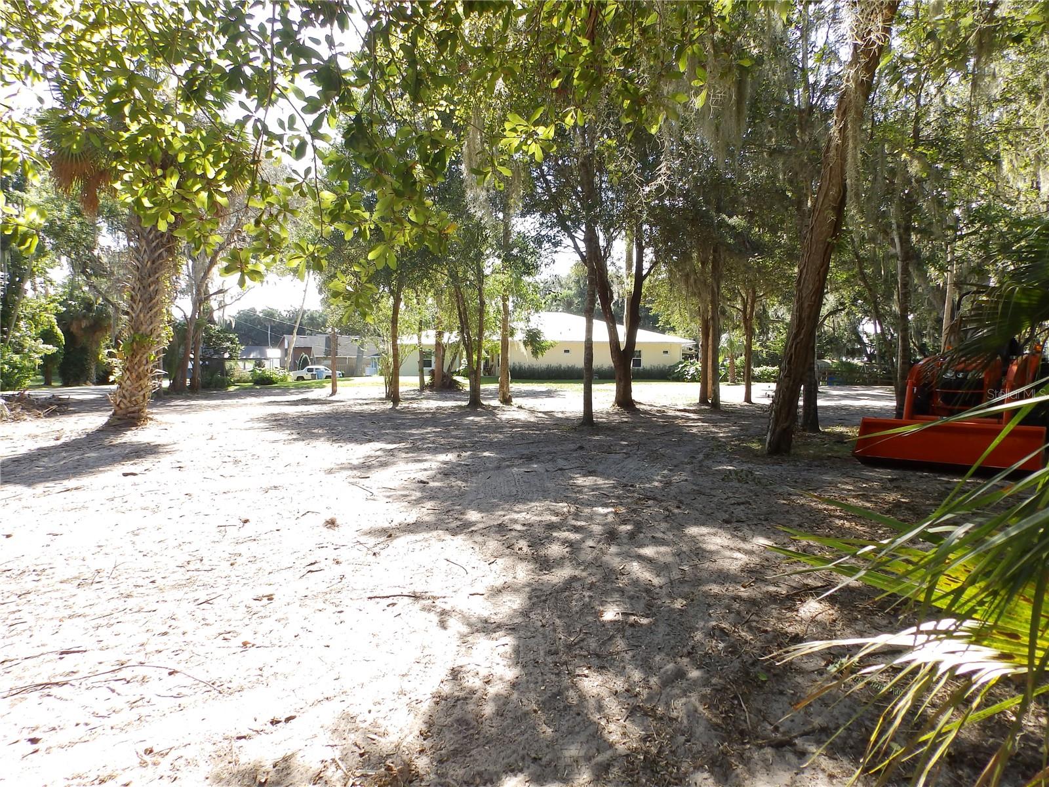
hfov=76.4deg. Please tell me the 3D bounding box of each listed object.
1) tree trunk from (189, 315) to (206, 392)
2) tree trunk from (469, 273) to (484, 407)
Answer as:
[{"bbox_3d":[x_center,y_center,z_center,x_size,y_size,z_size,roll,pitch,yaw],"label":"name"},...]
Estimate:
[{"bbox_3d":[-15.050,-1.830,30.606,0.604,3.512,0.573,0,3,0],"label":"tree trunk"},{"bbox_3d":[-1.464,-1.623,20.268,0.375,4.026,0.357,0,3,0],"label":"tree trunk"}]

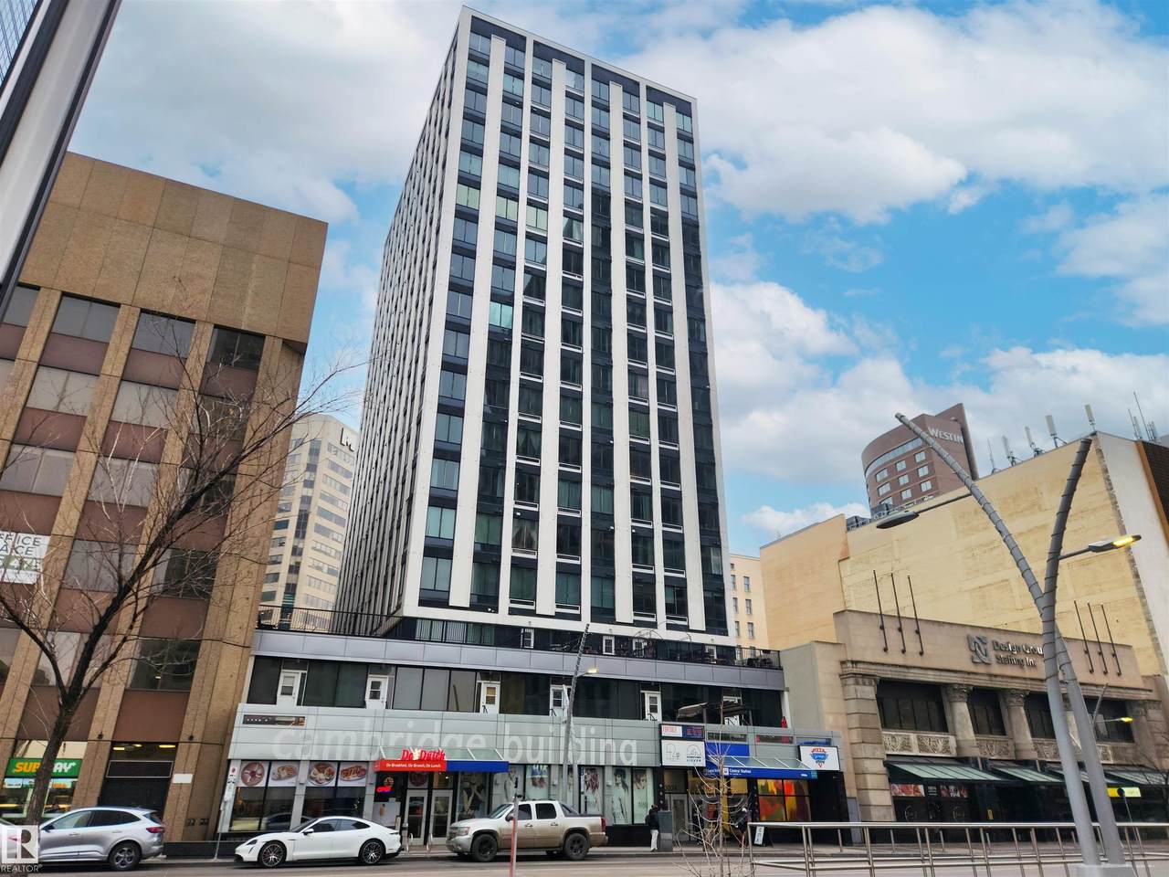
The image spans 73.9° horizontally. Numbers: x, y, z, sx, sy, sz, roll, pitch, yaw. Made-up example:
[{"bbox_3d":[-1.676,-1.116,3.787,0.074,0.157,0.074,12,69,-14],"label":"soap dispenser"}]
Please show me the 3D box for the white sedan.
[{"bbox_3d":[-8.361,12.862,24.920,4.960,1.380,1.970,11,-26,-22],"label":"white sedan"}]

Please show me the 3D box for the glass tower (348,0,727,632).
[{"bbox_3d":[-6.269,-3.583,67.352,21.273,49.670,30.620,11,-26,-22],"label":"glass tower"}]

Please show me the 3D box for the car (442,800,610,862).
[{"bbox_3d":[-2.051,13.930,27.790,5.620,1.930,2.010,11,-26,-22],"label":"car"}]

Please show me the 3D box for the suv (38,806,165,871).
[{"bbox_3d":[-14.769,11.577,22.609,4.580,1.670,1.880,11,-26,-22],"label":"suv"}]

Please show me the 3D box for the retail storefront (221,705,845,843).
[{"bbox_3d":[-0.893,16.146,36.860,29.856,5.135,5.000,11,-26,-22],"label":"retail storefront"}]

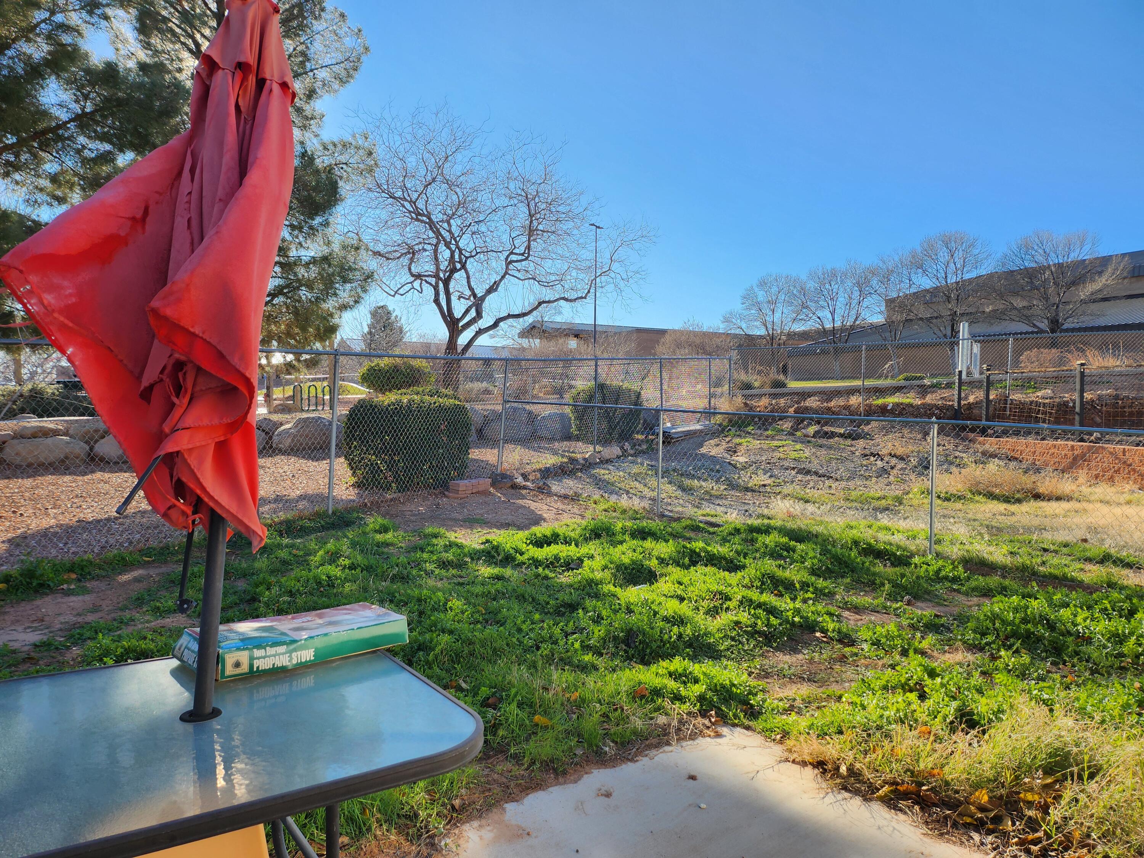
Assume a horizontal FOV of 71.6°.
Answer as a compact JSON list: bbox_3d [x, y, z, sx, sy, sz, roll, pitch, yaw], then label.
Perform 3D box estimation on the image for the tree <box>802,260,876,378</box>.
[{"bbox_3d":[18.835,-7.698,56.000,5.190,8.390,5.190,0,4,0],"label":"tree"}]

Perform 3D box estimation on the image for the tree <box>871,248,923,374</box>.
[{"bbox_3d":[21.298,-7.617,52.000,3.790,8.500,3.980,0,4,0],"label":"tree"}]

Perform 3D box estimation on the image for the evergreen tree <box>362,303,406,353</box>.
[{"bbox_3d":[-13.345,-5.900,56.000,2.970,5.810,2.970,0,4,0],"label":"evergreen tree"}]

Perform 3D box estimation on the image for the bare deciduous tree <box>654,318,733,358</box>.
[{"bbox_3d":[6.972,-4.437,45.000,4.370,3.650,4.370,0,4,0],"label":"bare deciduous tree"}]

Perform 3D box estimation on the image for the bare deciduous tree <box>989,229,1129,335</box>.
[{"bbox_3d":[25.768,-6.767,42.000,7.230,7.620,6.870,0,4,0],"label":"bare deciduous tree"}]

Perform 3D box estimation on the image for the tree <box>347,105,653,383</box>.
[{"bbox_3d":[-2.239,-5.521,25.000,9.390,9.380,8.450,0,4,0],"label":"tree"}]

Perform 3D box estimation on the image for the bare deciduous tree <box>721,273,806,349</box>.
[{"bbox_3d":[14.985,-8.034,62.000,6.440,8.310,6.440,0,4,0],"label":"bare deciduous tree"}]

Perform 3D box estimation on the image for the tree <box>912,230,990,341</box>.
[{"bbox_3d":[22.534,-7.441,47.000,4.670,8.690,4.670,0,4,0],"label":"tree"}]

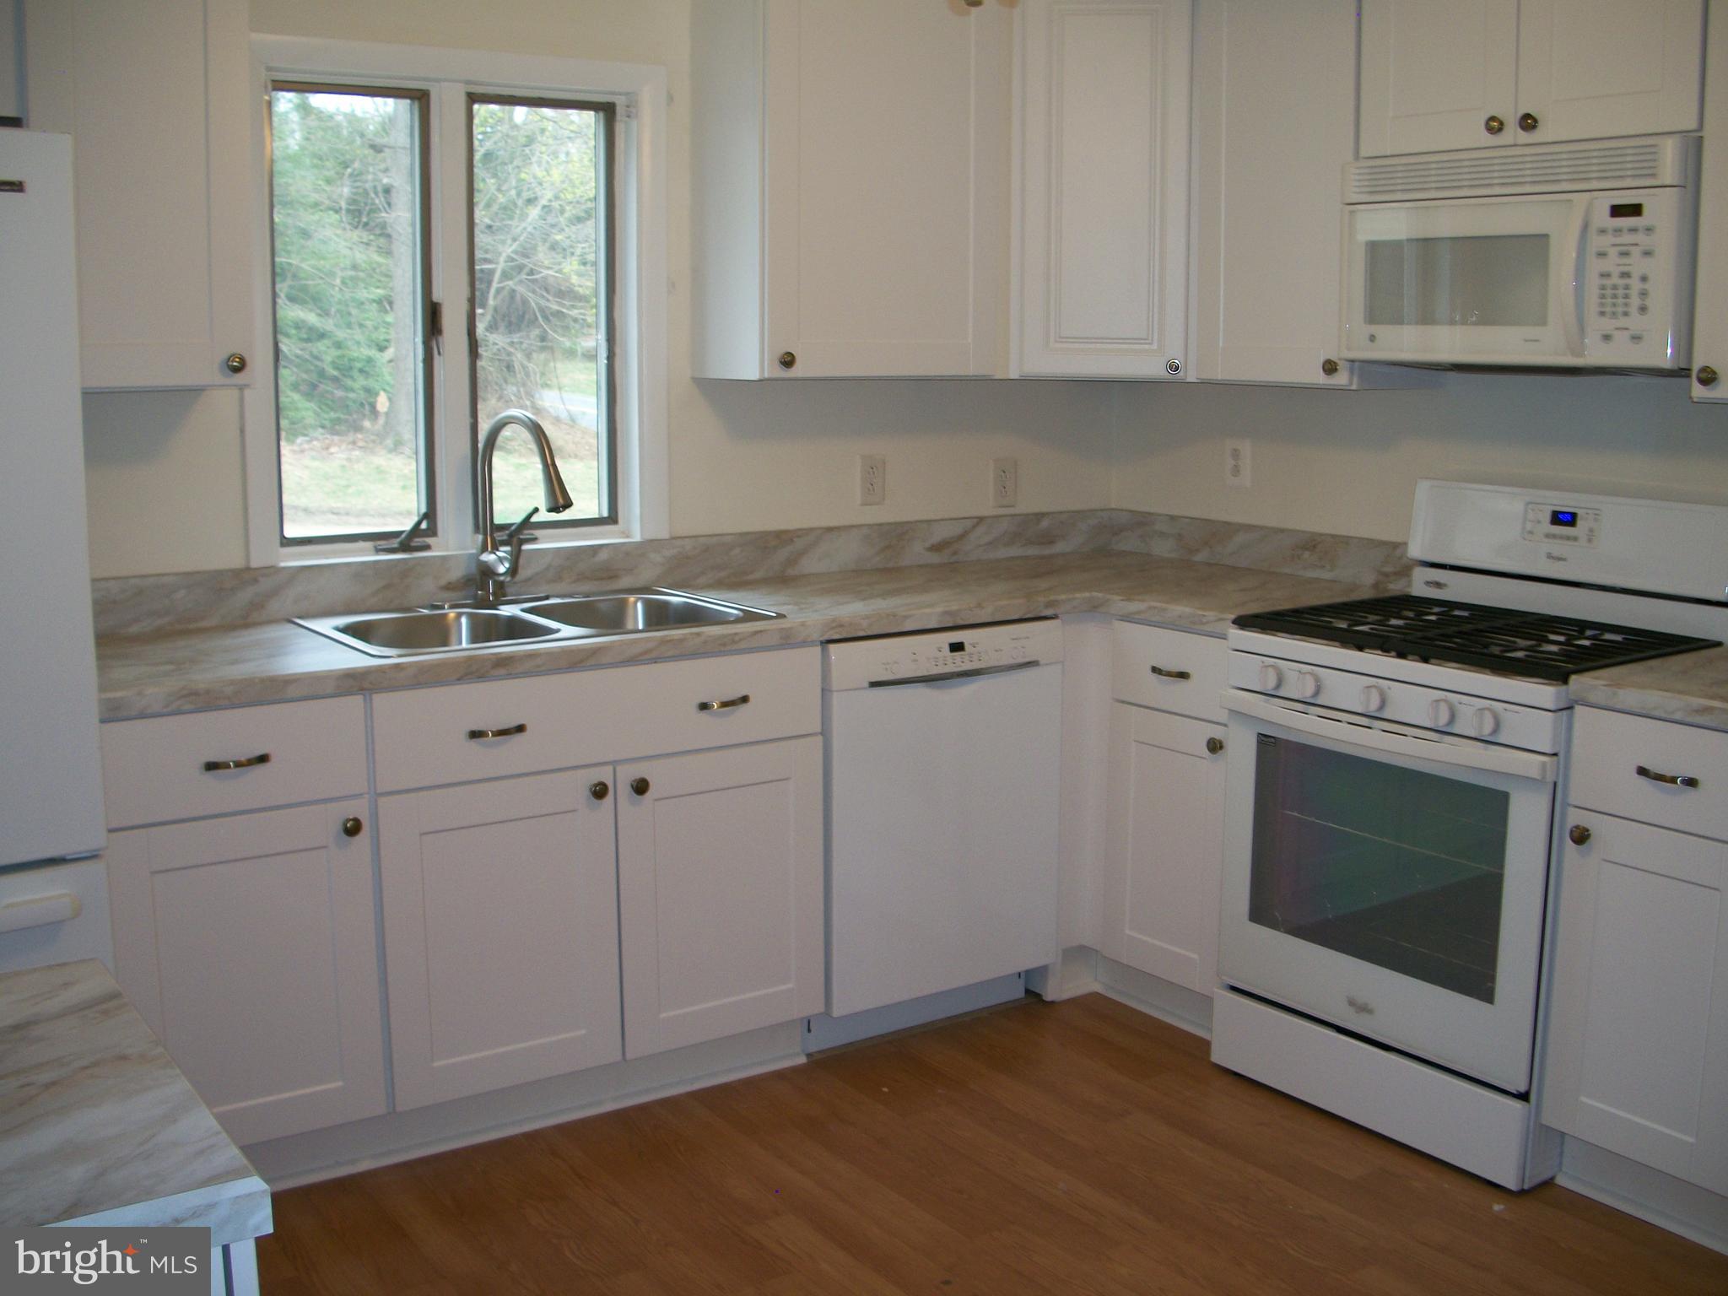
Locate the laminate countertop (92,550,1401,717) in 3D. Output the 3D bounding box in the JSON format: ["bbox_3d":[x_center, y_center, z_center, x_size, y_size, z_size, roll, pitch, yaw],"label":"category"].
[{"bbox_3d":[-0.149,-0.043,3.441,2.700,0.050,1.090,-6,11,-34],"label":"laminate countertop"}]

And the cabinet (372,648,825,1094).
[{"bbox_3d":[-0.620,0.368,3.442,0.904,0.758,0.605,-6,11,-34],"label":"cabinet"}]

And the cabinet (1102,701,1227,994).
[{"bbox_3d":[0.882,0.395,3.808,0.600,0.575,0.378,-6,11,-34],"label":"cabinet"}]

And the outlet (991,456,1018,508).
[{"bbox_3d":[0.357,-0.413,4.392,0.073,0.119,0.008,-6,11,-34],"label":"outlet"}]

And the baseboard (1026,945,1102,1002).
[{"bbox_3d":[0.443,0.726,3.941,0.140,0.103,0.060,-6,11,-34],"label":"baseboard"}]

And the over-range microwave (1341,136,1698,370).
[{"bbox_3d":[1.285,-0.712,3.208,0.400,0.391,0.754,-6,11,-34],"label":"over-range microwave"}]

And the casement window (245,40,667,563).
[{"bbox_3d":[-0.835,-0.700,3.561,0.949,1.034,0.110,-6,11,-34],"label":"casement window"}]

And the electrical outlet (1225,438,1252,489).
[{"bbox_3d":[0.902,-0.447,4.220,0.008,0.114,0.075,-6,11,-34],"label":"electrical outlet"}]

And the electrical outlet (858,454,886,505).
[{"bbox_3d":[0.024,-0.398,4.165,0.073,0.117,0.008,-6,11,-34],"label":"electrical outlet"}]

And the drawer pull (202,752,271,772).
[{"bbox_3d":[-0.990,0.180,2.758,0.111,0.016,0.027,-6,11,-34],"label":"drawer pull"}]

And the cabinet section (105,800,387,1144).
[{"bbox_3d":[-1.185,0.512,3.123,0.436,0.571,0.600,-6,11,-34],"label":"cabinet section"}]

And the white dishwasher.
[{"bbox_3d":[0.015,0.319,3.870,0.593,0.801,0.610,-6,11,-34],"label":"white dishwasher"}]

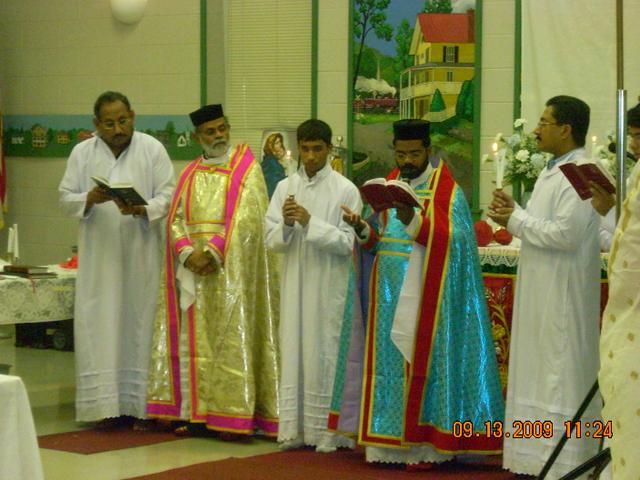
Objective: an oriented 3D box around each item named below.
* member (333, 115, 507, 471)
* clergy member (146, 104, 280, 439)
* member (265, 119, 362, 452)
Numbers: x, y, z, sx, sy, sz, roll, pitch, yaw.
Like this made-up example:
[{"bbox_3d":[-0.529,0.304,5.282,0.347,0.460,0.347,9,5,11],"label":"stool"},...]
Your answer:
[{"bbox_3d":[0.474,0.245,9.831,0.760,1.637,0.580,2,4,25],"label":"member"},{"bbox_3d":[-0.545,0.157,10.631,0.660,1.702,0.500,2,4,20],"label":"clergy member"},{"bbox_3d":[-0.028,0.221,10.224,0.470,1.630,0.390,1,4,18],"label":"member"}]

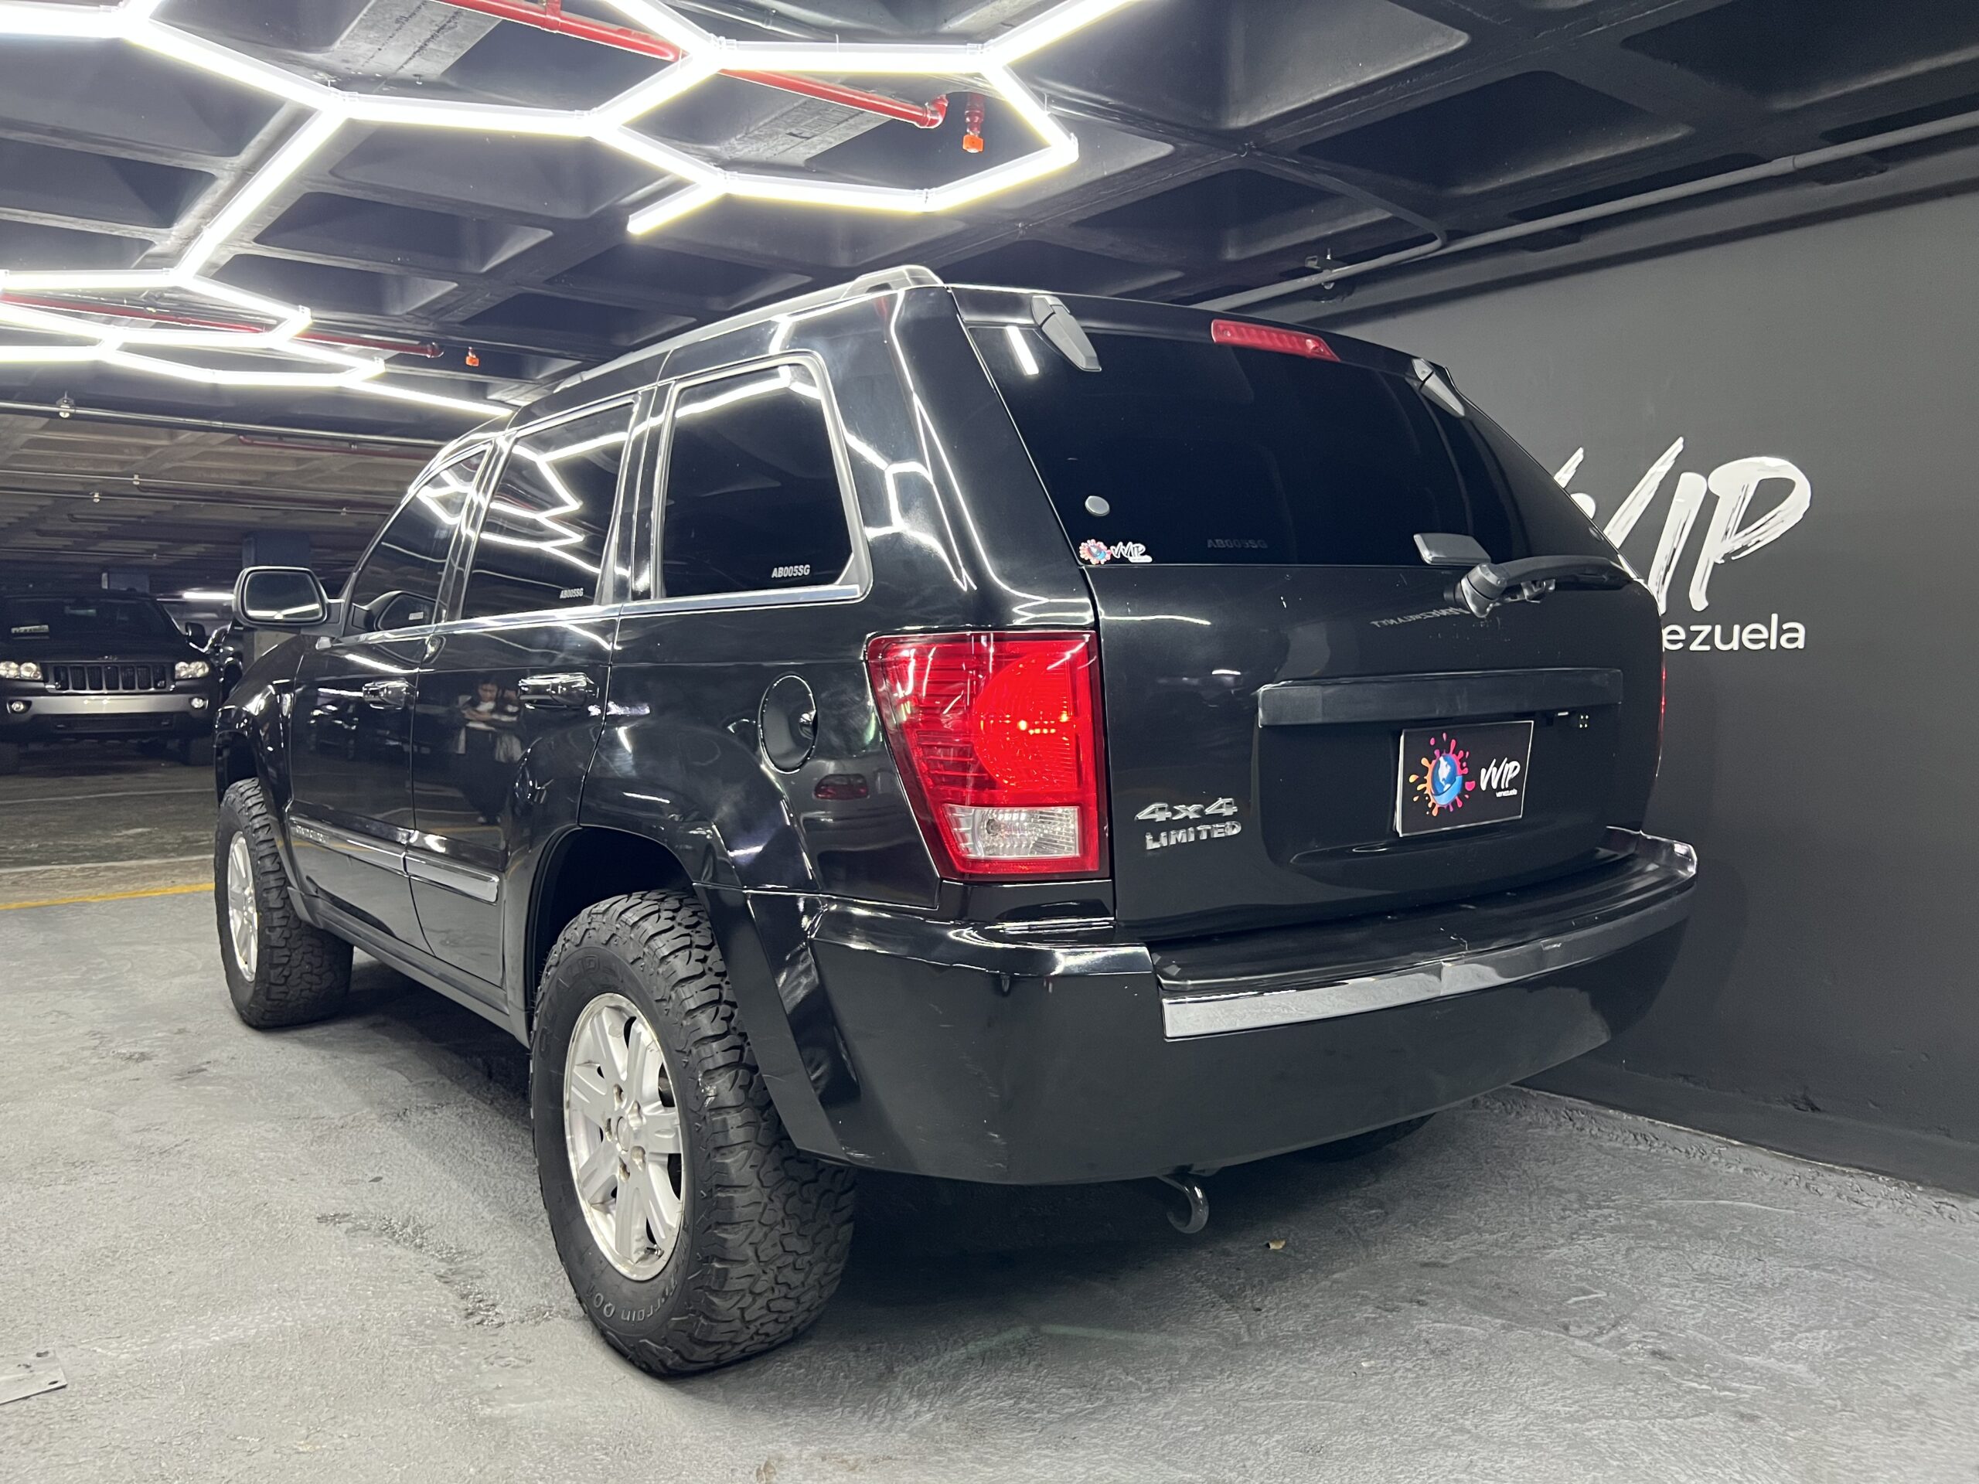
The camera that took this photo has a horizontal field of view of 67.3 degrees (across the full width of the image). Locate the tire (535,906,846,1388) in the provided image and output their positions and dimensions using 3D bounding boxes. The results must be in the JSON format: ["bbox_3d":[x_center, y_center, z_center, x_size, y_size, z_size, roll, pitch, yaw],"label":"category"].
[{"bbox_3d":[-0.525,0.643,2.542,0.260,0.775,0.790,-2,4,-38],"label":"tire"}]

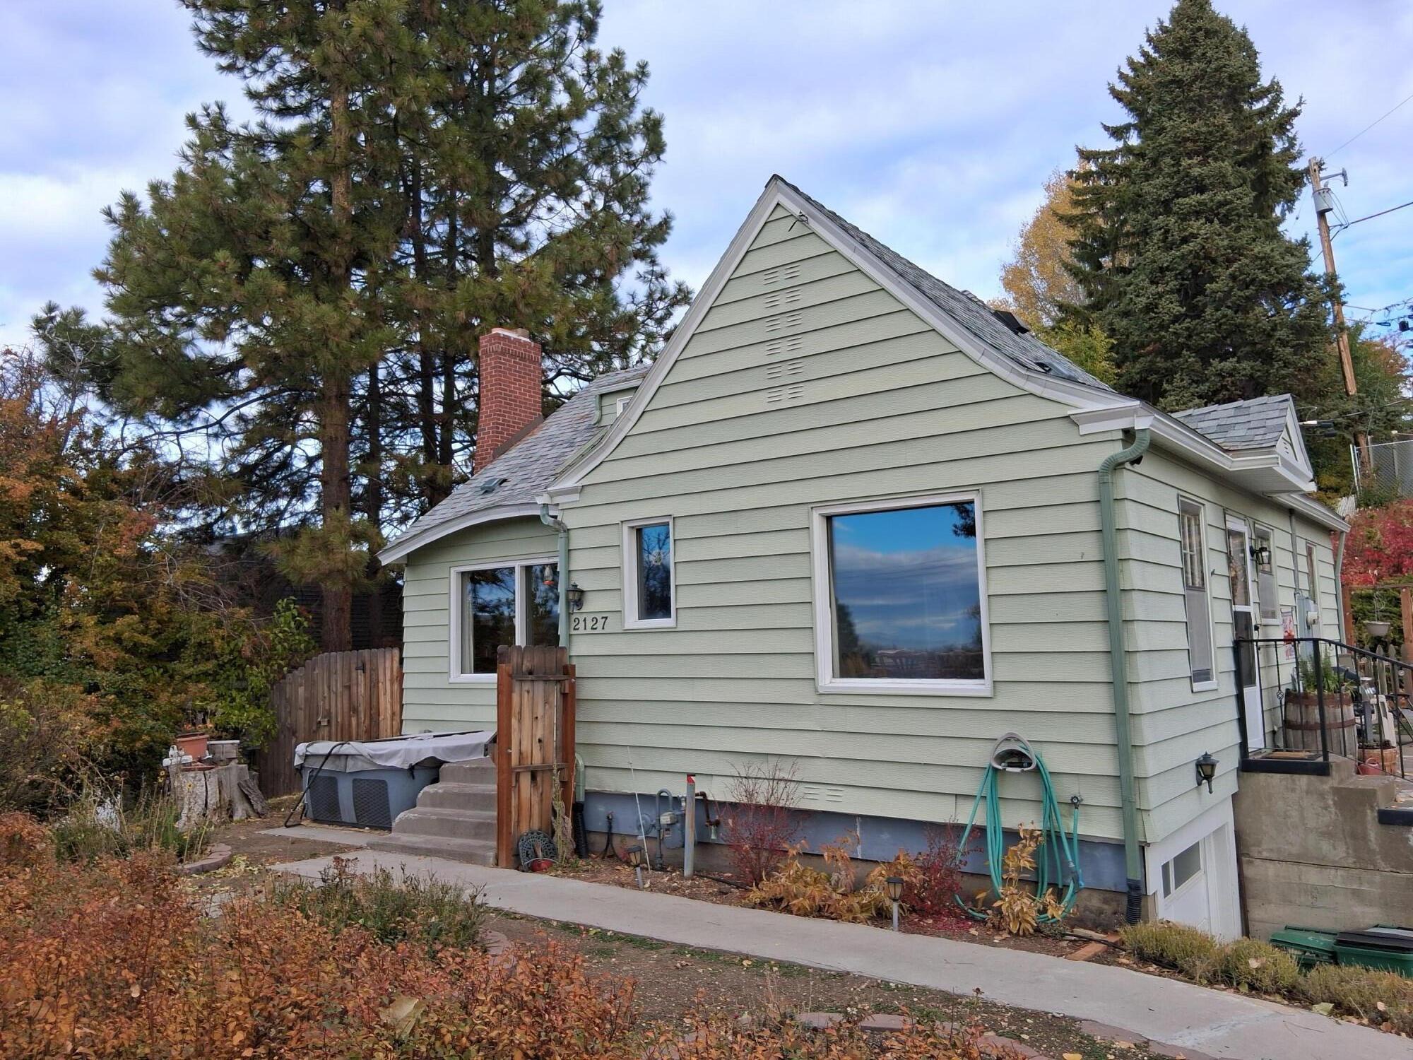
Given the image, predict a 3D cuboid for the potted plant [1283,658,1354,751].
[{"bbox_3d":[6.020,1.859,10.398,0.650,1.235,0.650,-6,-8,37],"label":"potted plant"}]

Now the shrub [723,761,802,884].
[{"bbox_3d":[0.434,2.272,8.256,0.616,0.982,0.616,-1,-6,0],"label":"shrub"}]

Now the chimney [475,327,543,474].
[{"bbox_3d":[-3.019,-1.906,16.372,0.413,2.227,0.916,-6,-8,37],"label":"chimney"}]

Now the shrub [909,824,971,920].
[{"bbox_3d":[1.609,2.342,7.315,0.404,0.618,0.404,-1,-6,0],"label":"shrub"}]

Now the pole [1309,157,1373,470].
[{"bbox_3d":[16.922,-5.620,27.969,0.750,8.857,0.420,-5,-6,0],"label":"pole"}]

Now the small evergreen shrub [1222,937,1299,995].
[{"bbox_3d":[3.015,2.355,5.777,0.377,0.263,0.415,-6,-8,37],"label":"small evergreen shrub"}]

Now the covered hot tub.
[{"bbox_3d":[-3.343,2.805,12.162,2.016,0.864,1.836,-6,-8,37],"label":"covered hot tub"}]

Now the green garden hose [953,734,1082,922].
[{"bbox_3d":[2.085,1.992,7.168,0.897,1.218,0.274,-6,-8,37],"label":"green garden hose"}]

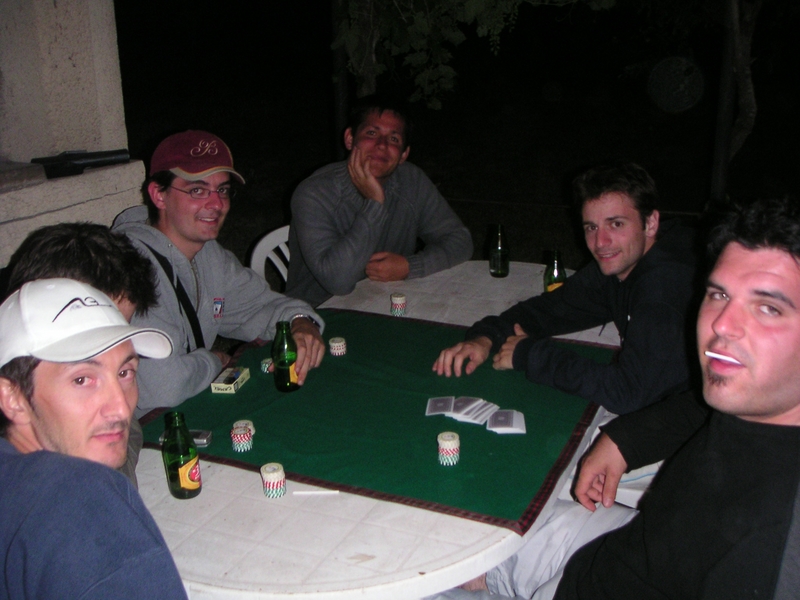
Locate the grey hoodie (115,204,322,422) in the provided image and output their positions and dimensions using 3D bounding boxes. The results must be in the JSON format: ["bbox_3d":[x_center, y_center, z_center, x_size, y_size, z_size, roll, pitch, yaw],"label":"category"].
[{"bbox_3d":[-0.459,0.078,2.071,0.480,0.630,0.540,14,25,37],"label":"grey hoodie"}]

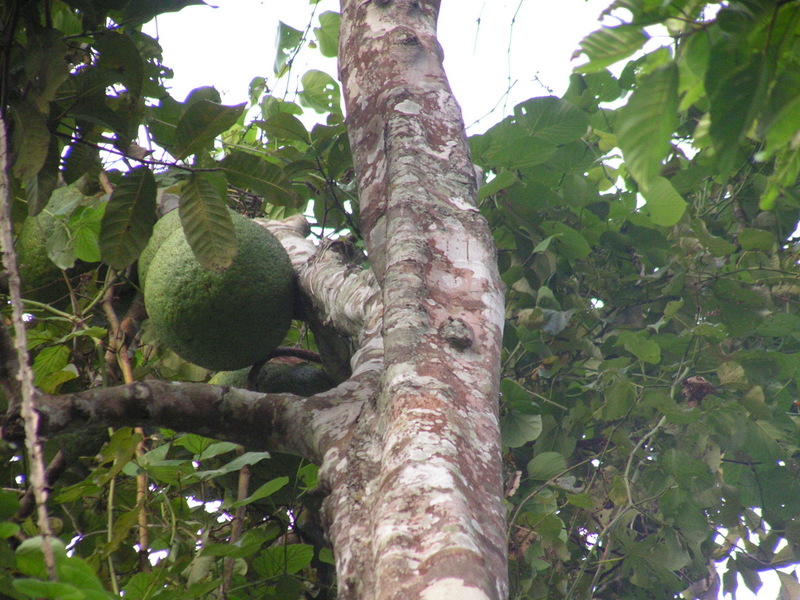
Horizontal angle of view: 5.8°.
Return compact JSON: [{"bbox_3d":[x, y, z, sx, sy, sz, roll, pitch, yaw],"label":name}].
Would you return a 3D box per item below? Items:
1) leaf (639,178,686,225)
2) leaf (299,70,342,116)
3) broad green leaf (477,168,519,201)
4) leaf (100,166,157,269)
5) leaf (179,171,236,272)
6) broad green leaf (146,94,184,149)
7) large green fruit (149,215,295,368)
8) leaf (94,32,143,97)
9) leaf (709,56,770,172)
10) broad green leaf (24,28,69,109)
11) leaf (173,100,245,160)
[{"bbox_3d":[0.508,-0.194,15.500,0.098,0.105,0.035,0,-20,0],"label":"leaf"},{"bbox_3d":[-0.158,-0.410,15.800,0.093,0.091,0.025,28,10,20],"label":"leaf"},{"bbox_3d":[0.218,-0.254,17.600,0.108,0.025,0.052,-34,-74,11],"label":"broad green leaf"},{"bbox_3d":[-0.500,-0.152,14.700,0.096,0.192,0.037,14,-19,5],"label":"leaf"},{"bbox_3d":[-0.370,-0.151,15.300,0.096,0.206,0.030,-17,-22,0],"label":"leaf"},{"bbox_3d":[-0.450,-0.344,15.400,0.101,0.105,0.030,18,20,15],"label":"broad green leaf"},{"bbox_3d":[-0.353,-0.020,15.600,0.298,0.314,0.298,0,-25,0],"label":"large green fruit"},{"bbox_3d":[-0.584,-0.491,16.500,0.106,0.145,0.026,12,19,-4],"label":"leaf"},{"bbox_3d":[0.651,-0.357,15.300,0.106,0.241,0.026,14,19,-5],"label":"leaf"},{"bbox_3d":[-0.729,-0.478,16.400,0.092,0.175,0.025,-6,19,2],"label":"broad green leaf"},{"bbox_3d":[-0.352,-0.312,14.700,0.166,0.078,0.033,-39,-15,-13],"label":"leaf"}]

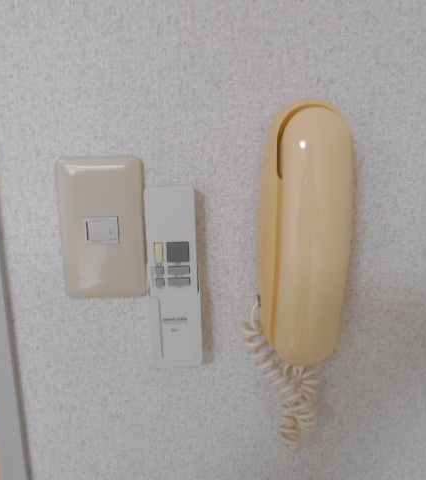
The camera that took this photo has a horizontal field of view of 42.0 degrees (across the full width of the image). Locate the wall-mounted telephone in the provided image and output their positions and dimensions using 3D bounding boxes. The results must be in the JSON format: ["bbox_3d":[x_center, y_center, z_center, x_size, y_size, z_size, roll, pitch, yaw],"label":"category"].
[{"bbox_3d":[0.067,0.053,0.450,0.079,0.324,0.066,0,19,-3],"label":"wall-mounted telephone"}]

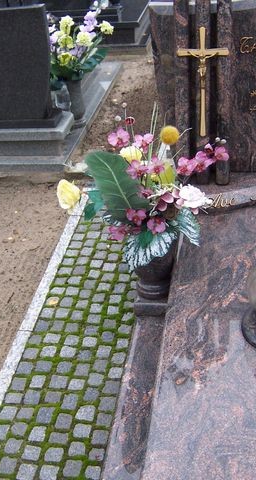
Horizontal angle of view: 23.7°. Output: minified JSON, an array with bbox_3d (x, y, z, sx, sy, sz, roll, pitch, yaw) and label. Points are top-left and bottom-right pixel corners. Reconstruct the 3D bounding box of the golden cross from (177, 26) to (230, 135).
[{"bbox_3d":[0.266,-0.551,2.154,0.179,0.395,0.035,1,32,10],"label":"golden cross"}]

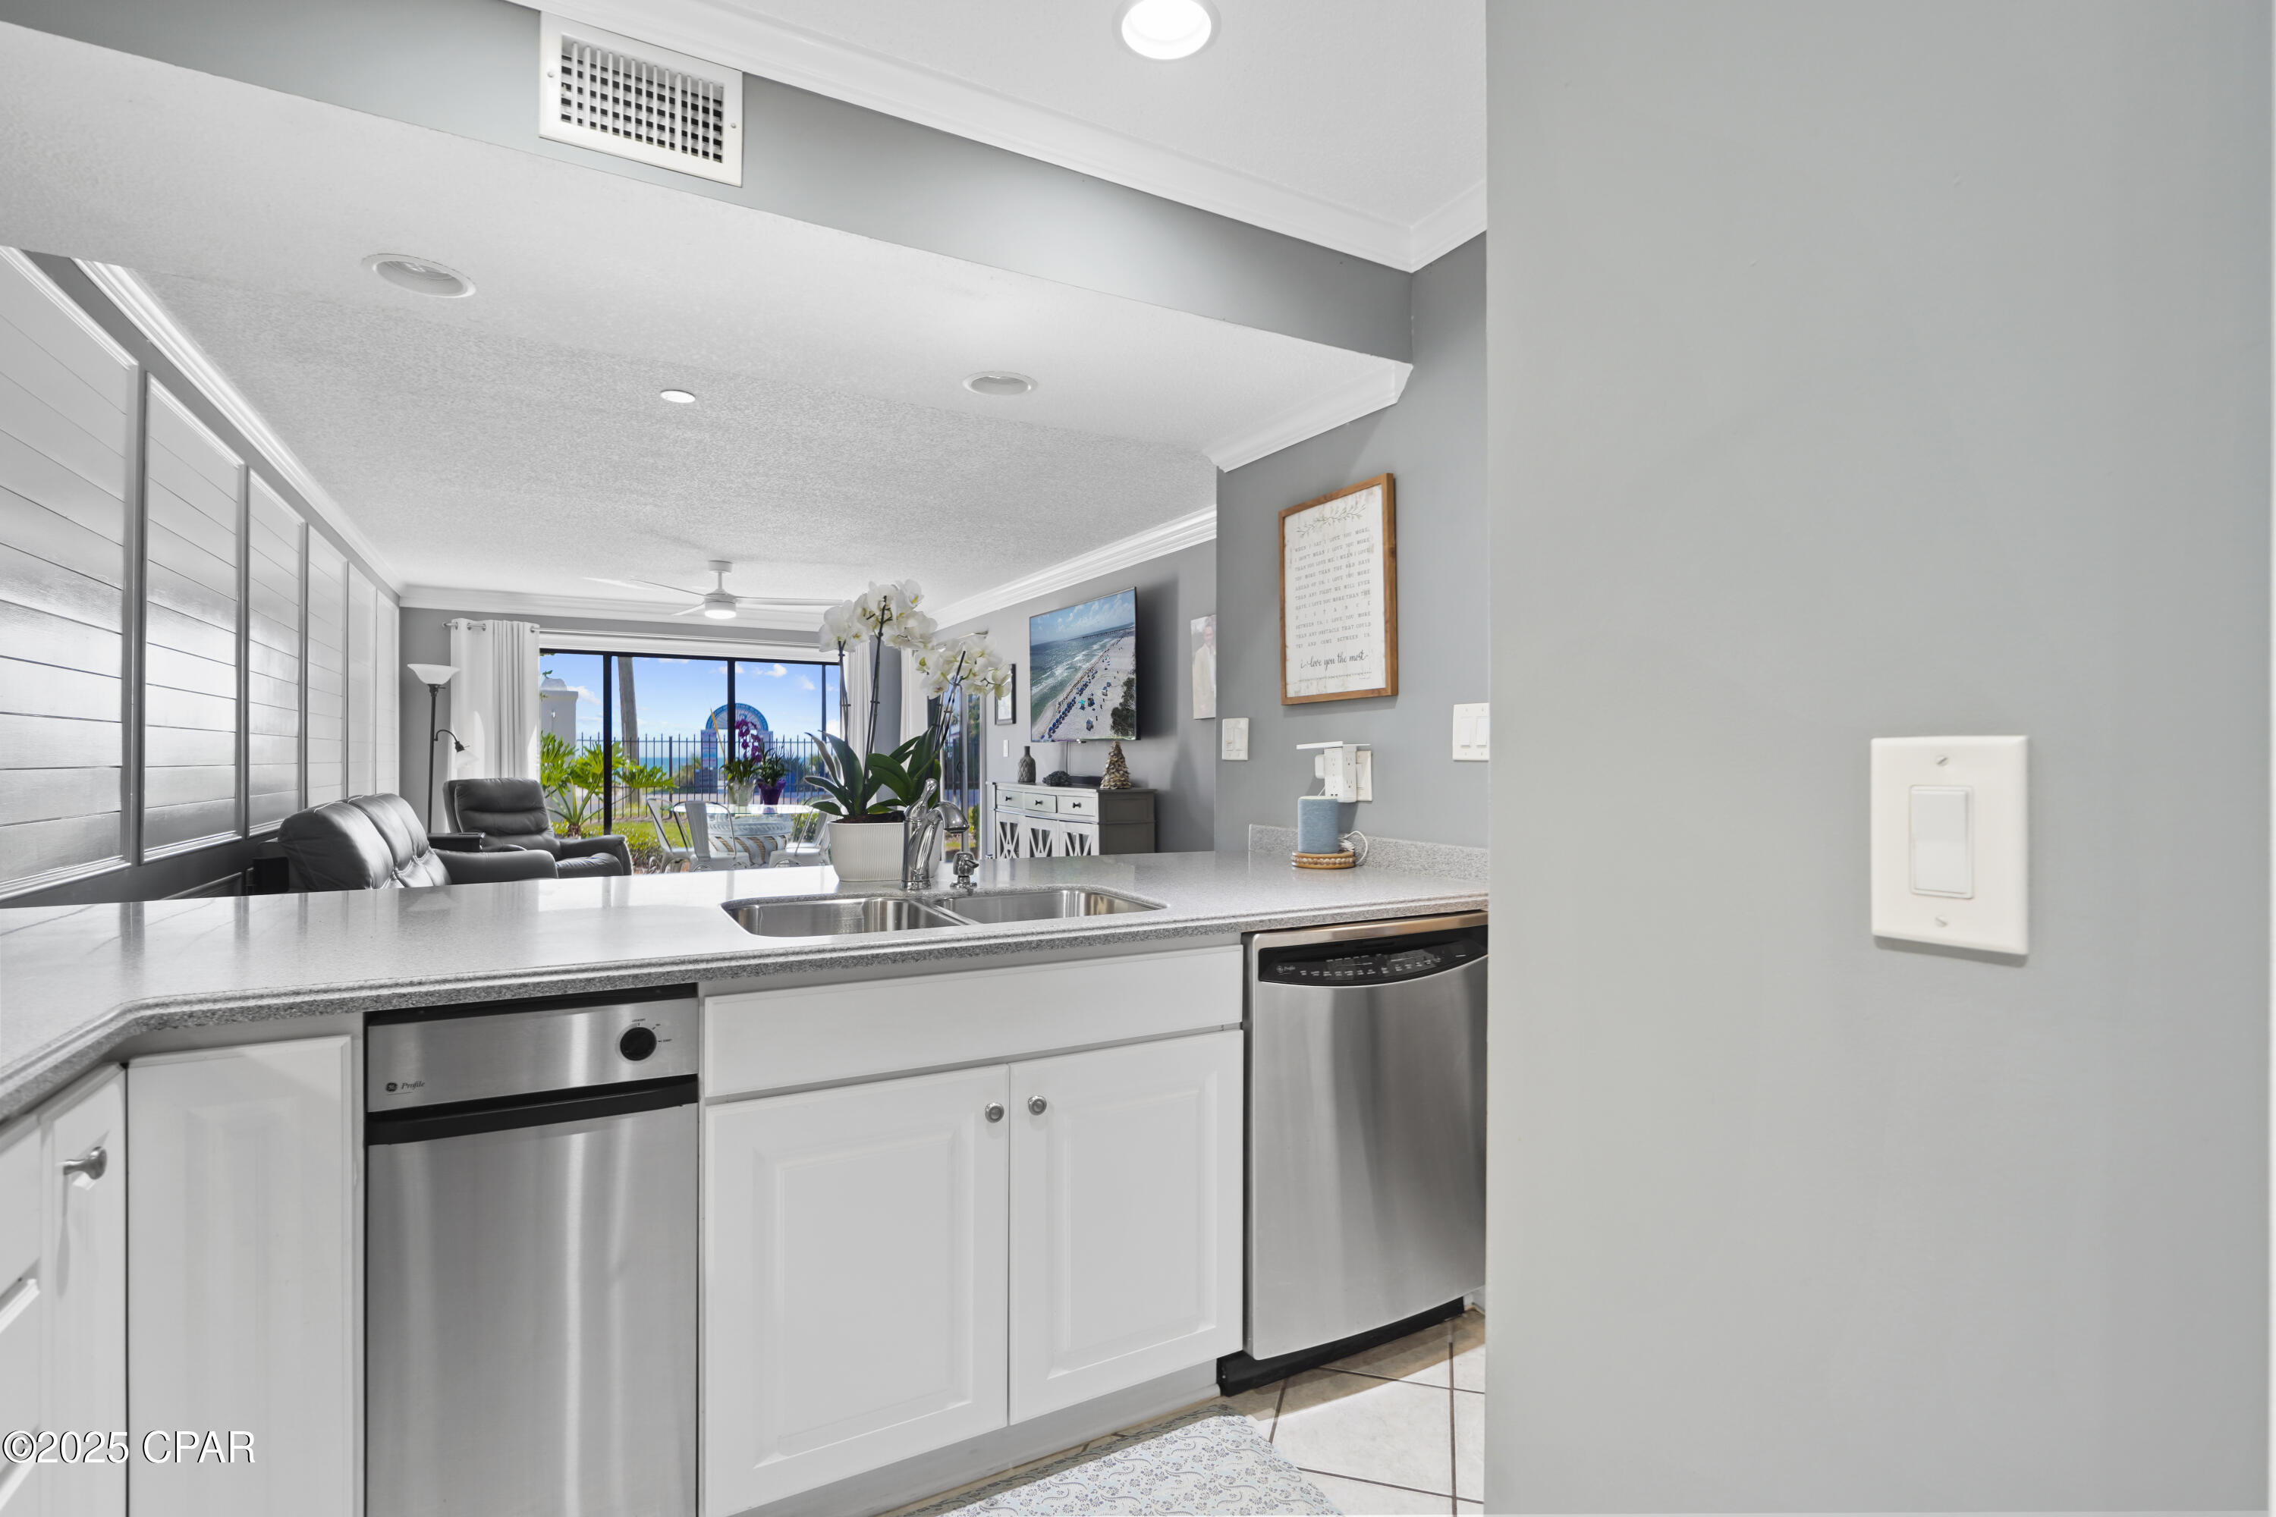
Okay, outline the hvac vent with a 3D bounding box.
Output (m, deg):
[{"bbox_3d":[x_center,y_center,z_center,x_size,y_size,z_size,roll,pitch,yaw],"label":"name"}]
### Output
[{"bbox_3d":[-0.793,-1.057,1.726,0.299,0.194,0.016,0,0,-29],"label":"hvac vent"}]

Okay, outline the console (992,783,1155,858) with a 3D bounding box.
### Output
[{"bbox_3d":[-0.421,0.680,6.442,0.360,1.020,1.530,0,0,-29],"label":"console"}]

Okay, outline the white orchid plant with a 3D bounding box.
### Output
[{"bbox_3d":[-0.529,-0.135,2.500,0.400,0.555,0.280,0,0,-29],"label":"white orchid plant"}]

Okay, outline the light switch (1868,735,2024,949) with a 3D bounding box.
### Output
[{"bbox_3d":[0.488,0.050,0.649,0.009,0.124,0.079,0,0,-29],"label":"light switch"}]

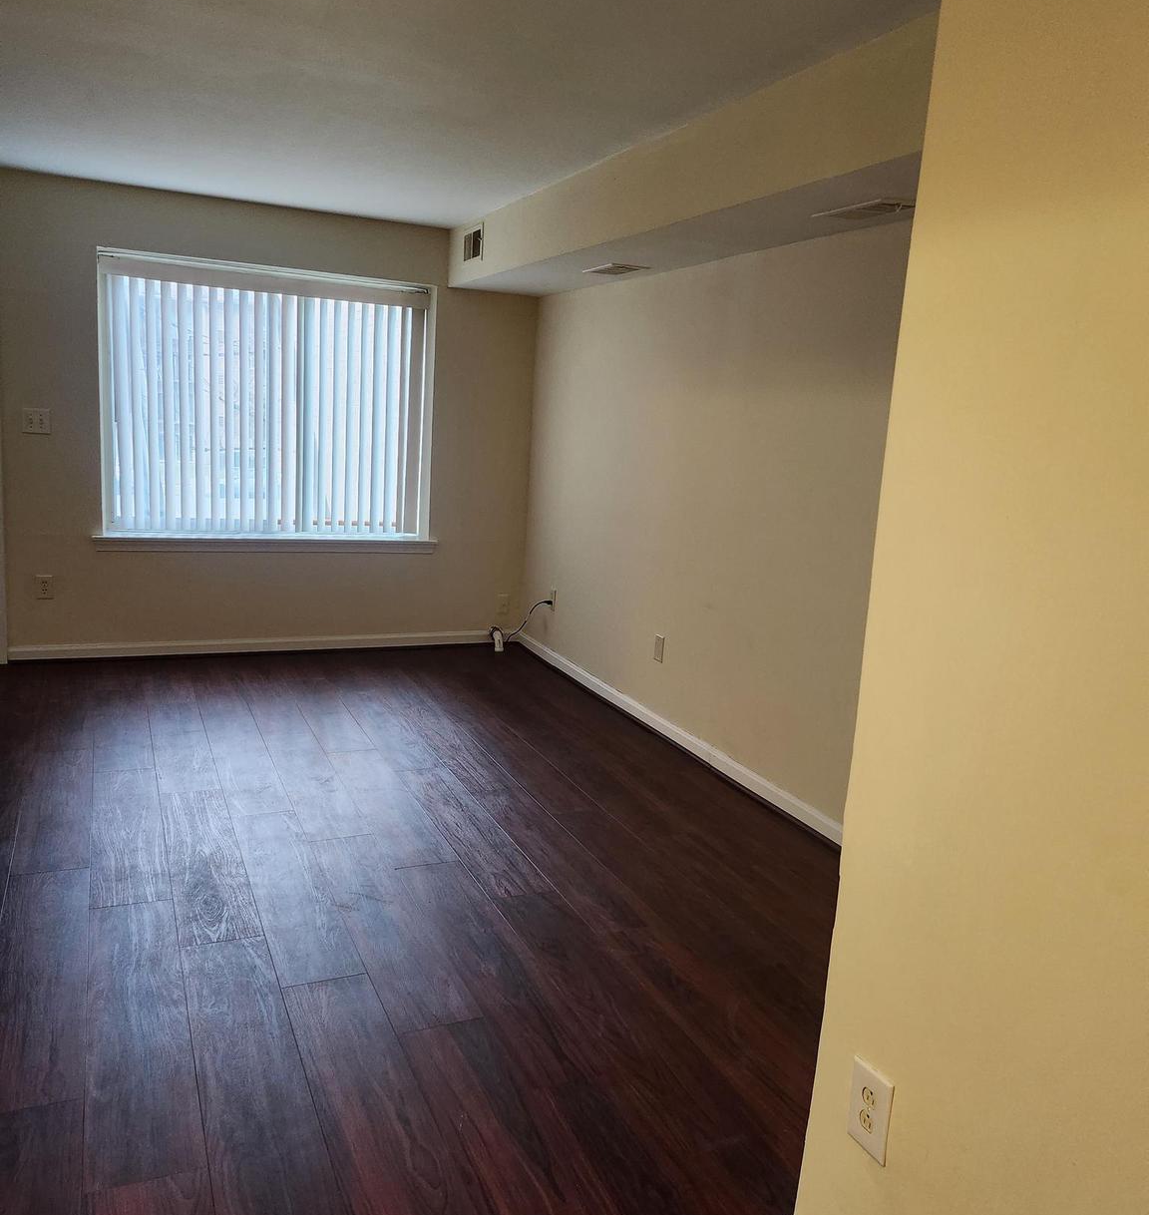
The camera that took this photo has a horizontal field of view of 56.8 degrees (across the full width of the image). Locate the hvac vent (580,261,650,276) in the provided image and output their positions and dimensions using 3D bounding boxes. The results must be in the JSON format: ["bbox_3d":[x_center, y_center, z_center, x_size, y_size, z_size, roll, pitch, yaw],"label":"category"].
[{"bbox_3d":[0.177,-1.531,4.834,0.200,0.020,0.355,-1,11,-23],"label":"hvac vent"}]

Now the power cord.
[{"bbox_3d":[-0.325,0.109,6.341,0.220,0.390,0.460,-1,11,-23],"label":"power cord"}]

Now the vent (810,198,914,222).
[{"bbox_3d":[0.891,-1.177,3.177,0.200,0.020,0.345,-1,11,-23],"label":"vent"}]

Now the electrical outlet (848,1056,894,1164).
[{"bbox_3d":[0.461,0.784,1.658,0.007,0.130,0.085,-1,11,-23],"label":"electrical outlet"}]

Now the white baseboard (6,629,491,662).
[{"bbox_3d":[-1.652,0.211,6.073,2.801,0.083,0.016,-1,12,-23],"label":"white baseboard"}]

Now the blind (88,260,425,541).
[{"bbox_3d":[-1.661,-1.108,5.864,1.744,1.420,0.100,-1,11,-23],"label":"blind"}]

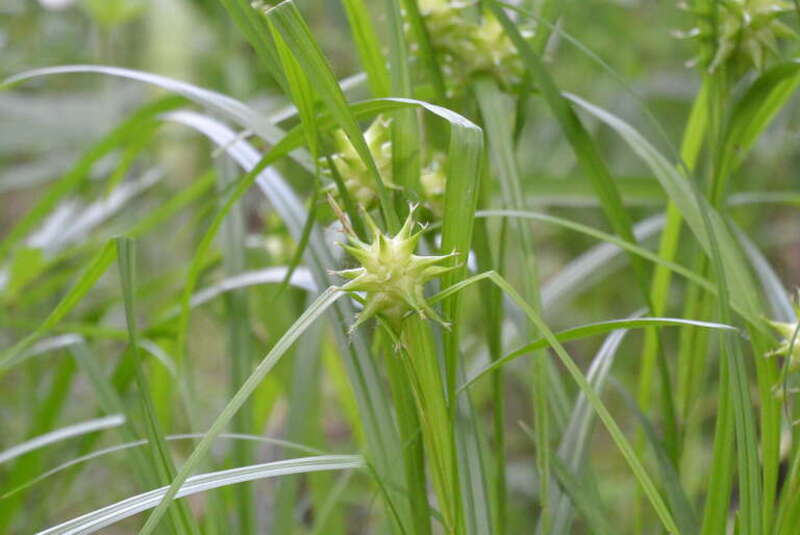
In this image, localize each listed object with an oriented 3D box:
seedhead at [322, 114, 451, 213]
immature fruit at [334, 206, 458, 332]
[{"bbox_3d":[-0.004,-0.028,1.800,0.034,0.028,0.031,0,12,0],"label":"seedhead"},{"bbox_3d":[-0.001,0.000,1.750,0.033,0.033,0.033,0,12,0],"label":"immature fruit"}]

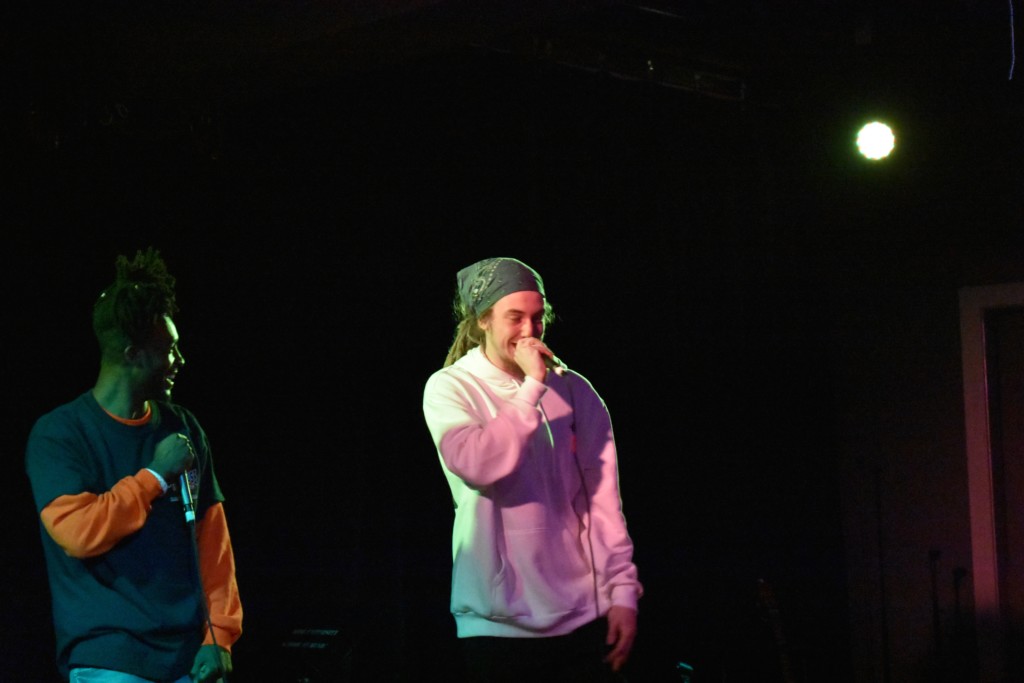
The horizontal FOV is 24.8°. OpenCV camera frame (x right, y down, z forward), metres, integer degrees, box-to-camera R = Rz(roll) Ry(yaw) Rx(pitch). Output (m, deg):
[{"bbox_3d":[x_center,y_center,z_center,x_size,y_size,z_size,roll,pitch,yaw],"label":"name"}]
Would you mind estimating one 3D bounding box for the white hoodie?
[{"bbox_3d":[0.053,0.356,5.500,0.510,0.670,0.360,1,-6,-27],"label":"white hoodie"}]

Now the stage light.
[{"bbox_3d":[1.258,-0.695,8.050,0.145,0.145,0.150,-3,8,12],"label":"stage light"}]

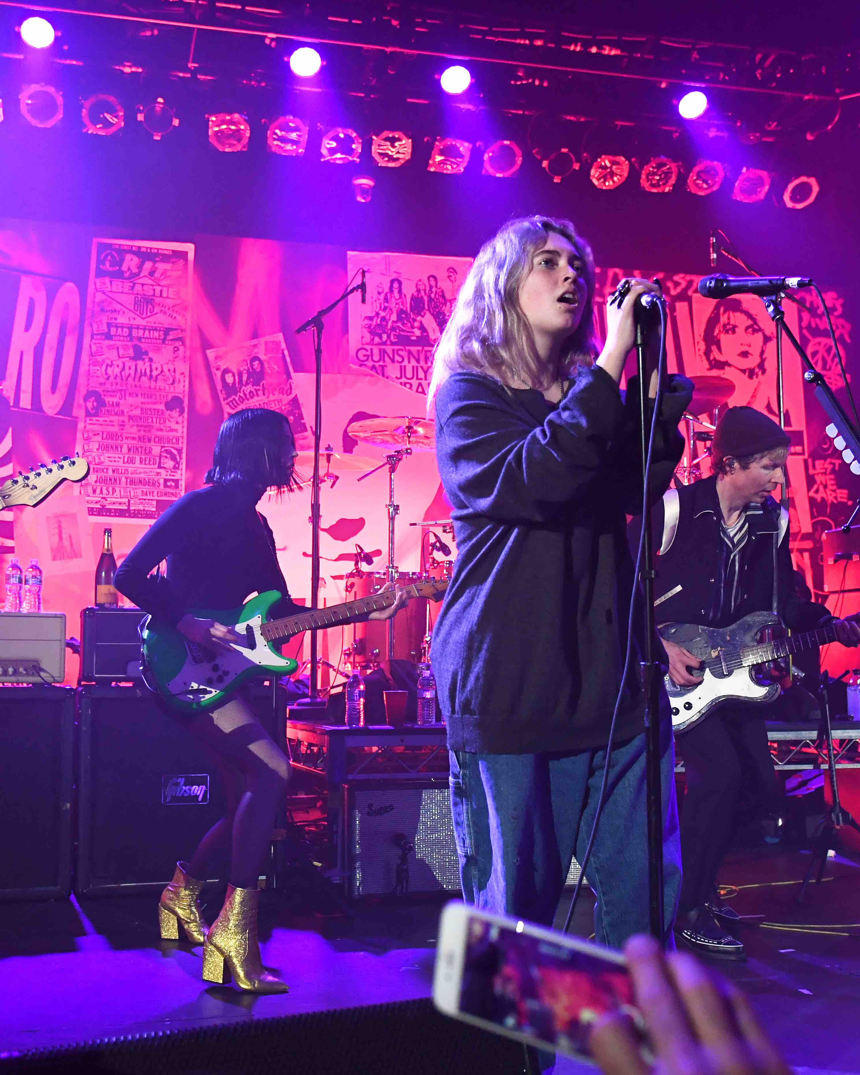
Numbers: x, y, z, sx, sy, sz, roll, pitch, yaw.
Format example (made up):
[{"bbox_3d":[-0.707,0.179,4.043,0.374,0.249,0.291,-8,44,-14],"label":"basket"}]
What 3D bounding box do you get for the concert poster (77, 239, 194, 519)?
[{"bbox_3d":[-1.809,-0.977,8.583,0.624,1.752,0.010,3,-6,-16],"label":"concert poster"}]

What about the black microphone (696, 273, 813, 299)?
[{"bbox_3d":[0.635,-0.492,2.720,0.215,0.050,0.050,-1,0,9],"label":"black microphone"}]

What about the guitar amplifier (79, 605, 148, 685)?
[{"bbox_3d":[-0.999,0.429,5.473,0.720,0.291,0.250,1,-5,-14],"label":"guitar amplifier"}]

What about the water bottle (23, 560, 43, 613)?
[{"bbox_3d":[-1.524,0.189,5.340,0.066,0.212,0.066,1,-6,-17],"label":"water bottle"}]

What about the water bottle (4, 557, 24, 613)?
[{"bbox_3d":[-1.583,0.191,5.279,0.066,0.208,0.066,2,-6,-16],"label":"water bottle"}]

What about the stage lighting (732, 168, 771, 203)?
[{"bbox_3d":[2.189,-2.497,9.615,0.265,0.290,0.275,2,-49,-17],"label":"stage lighting"}]

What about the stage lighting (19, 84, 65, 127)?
[{"bbox_3d":[-2.292,-2.569,8.206,0.260,0.260,0.340,1,22,-16],"label":"stage lighting"}]

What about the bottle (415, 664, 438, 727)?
[{"bbox_3d":[-0.012,0.619,5.365,0.068,0.211,0.068,2,-6,-16],"label":"bottle"}]

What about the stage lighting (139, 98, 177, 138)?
[{"bbox_3d":[-1.634,-2.535,8.315,0.250,0.250,0.300,1,25,-14],"label":"stage lighting"}]

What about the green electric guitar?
[{"bbox_3d":[-0.331,0.235,3.929,0.990,0.325,0.075,-16,-28,-19],"label":"green electric guitar"}]

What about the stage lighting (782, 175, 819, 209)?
[{"bbox_3d":[2.477,-2.423,9.465,0.260,0.300,0.260,2,-48,-19],"label":"stage lighting"}]

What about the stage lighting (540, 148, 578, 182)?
[{"bbox_3d":[0.802,-2.429,8.966,0.250,0.250,0.300,1,26,-7],"label":"stage lighting"}]

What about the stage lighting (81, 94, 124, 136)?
[{"bbox_3d":[-1.990,-2.631,8.462,0.260,0.300,0.260,1,-50,-15],"label":"stage lighting"}]

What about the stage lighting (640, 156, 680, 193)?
[{"bbox_3d":[1.481,-2.421,9.149,0.250,0.250,0.300,0,26,-5],"label":"stage lighting"}]

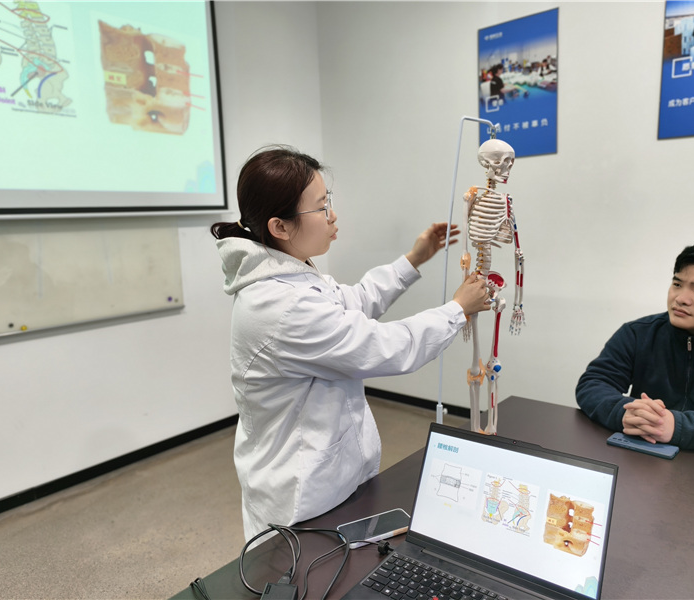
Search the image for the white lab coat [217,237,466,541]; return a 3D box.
[{"bbox_3d":[0.015,0.271,1.362,0.600,0.880,0.480,-3,8,-6],"label":"white lab coat"}]

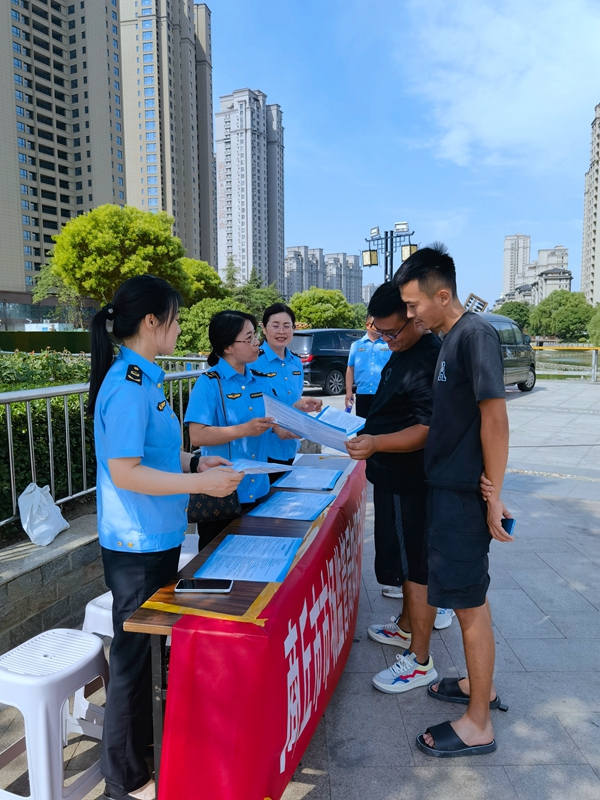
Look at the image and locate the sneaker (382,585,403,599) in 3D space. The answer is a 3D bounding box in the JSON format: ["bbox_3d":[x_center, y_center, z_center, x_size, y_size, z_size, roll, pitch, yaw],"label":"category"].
[{"bbox_3d":[0.594,1.020,3.426,0.285,0.110,0.105,1,7,12],"label":"sneaker"}]

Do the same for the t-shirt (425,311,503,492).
[{"bbox_3d":[0.578,-0.009,2.254,0.280,0.640,0.470,0,7,3],"label":"t-shirt"}]

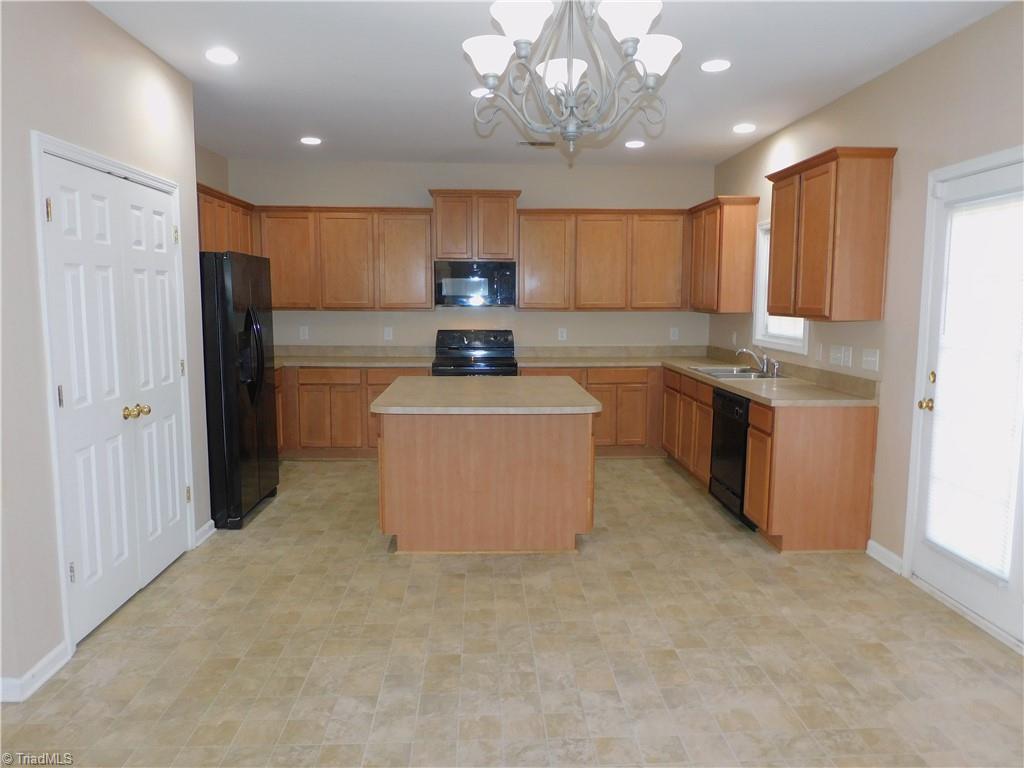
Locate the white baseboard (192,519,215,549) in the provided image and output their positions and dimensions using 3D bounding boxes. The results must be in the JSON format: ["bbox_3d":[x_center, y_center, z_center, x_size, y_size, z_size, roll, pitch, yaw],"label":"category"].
[{"bbox_3d":[-1.919,0.913,4.418,0.018,0.084,0.354,0,7,-2],"label":"white baseboard"}]

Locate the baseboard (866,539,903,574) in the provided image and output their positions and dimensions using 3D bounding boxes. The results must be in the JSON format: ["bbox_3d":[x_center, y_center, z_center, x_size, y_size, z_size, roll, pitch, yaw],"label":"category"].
[{"bbox_3d":[2.112,0.975,4.026,0.019,0.081,0.361,0,7,-3],"label":"baseboard"}]

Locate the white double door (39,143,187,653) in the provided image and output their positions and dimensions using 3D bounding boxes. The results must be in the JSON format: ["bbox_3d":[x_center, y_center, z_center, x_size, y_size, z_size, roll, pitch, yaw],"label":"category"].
[{"bbox_3d":[-1.910,0.024,3.510,0.044,2.049,1.180,0,7,-2],"label":"white double door"}]

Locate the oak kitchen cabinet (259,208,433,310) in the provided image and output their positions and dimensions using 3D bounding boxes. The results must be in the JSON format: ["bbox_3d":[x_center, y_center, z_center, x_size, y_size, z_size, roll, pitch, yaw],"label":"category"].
[{"bbox_3d":[-1.529,-1.164,6.708,1.589,0.944,0.325,0,7,-2],"label":"oak kitchen cabinet"}]

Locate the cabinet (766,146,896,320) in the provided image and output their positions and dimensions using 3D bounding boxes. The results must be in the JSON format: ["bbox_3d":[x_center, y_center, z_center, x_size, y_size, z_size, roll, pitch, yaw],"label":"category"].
[{"bbox_3d":[1.925,-0.875,4.366,0.350,0.947,0.892,0,7,-3],"label":"cabinet"}]

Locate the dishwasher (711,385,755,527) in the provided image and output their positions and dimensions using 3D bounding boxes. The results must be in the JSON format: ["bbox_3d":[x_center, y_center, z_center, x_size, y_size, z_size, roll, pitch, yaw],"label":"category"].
[{"bbox_3d":[1.750,0.485,4.825,0.597,0.866,0.605,0,7,-2],"label":"dishwasher"}]

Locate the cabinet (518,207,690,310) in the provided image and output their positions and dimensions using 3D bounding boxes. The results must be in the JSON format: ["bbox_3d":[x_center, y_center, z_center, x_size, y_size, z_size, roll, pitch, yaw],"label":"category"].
[{"bbox_3d":[0.860,-1.169,6.812,1.652,0.948,0.325,0,7,-2],"label":"cabinet"}]

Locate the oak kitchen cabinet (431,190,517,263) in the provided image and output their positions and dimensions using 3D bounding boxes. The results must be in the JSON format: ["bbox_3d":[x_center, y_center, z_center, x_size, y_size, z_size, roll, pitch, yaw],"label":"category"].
[{"bbox_3d":[-0.346,-1.482,6.713,0.816,0.637,0.366,0,7,-3],"label":"oak kitchen cabinet"}]

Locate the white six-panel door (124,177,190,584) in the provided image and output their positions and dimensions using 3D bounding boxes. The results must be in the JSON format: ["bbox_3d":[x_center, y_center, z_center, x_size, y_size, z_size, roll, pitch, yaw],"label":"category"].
[{"bbox_3d":[-1.925,-0.019,3.816,0.044,2.030,0.627,0,7,-3],"label":"white six-panel door"}]

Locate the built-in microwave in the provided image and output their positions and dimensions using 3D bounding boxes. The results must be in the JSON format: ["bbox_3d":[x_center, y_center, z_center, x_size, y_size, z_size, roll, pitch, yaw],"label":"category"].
[{"bbox_3d":[-0.344,-0.952,6.758,0.764,0.423,0.403,0,7,-3],"label":"built-in microwave"}]

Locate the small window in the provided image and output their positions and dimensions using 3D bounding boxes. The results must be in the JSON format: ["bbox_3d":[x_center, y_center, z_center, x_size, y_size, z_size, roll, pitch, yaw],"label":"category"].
[{"bbox_3d":[2.053,-0.763,5.365,0.088,1.003,1.003,0,7,-3],"label":"small window"}]

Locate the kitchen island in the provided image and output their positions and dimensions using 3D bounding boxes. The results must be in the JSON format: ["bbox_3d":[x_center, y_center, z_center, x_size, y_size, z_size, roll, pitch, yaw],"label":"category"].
[{"bbox_3d":[-0.168,0.481,4.621,1.291,0.907,1.534,0,7,-2],"label":"kitchen island"}]

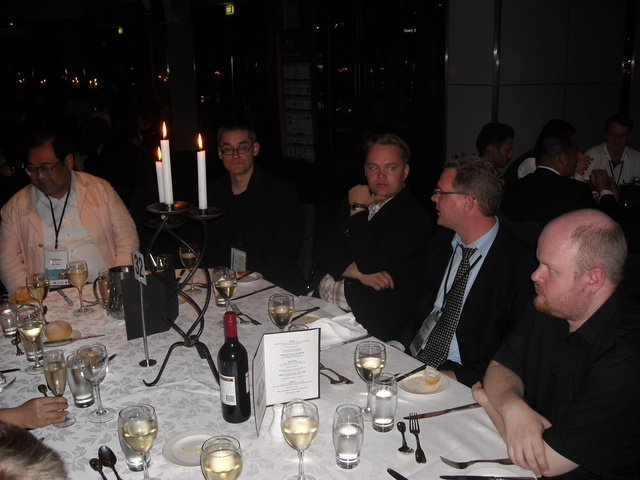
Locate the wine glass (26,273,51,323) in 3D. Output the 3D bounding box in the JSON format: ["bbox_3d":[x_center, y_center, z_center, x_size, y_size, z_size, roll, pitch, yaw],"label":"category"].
[{"bbox_3d":[-0.976,0.213,2.269,0.078,0.187,0.078,-1,14,0],"label":"wine glass"}]

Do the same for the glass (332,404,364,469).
[{"bbox_3d":[0.064,0.434,1.425,0.067,0.136,0.067,-1,14,0],"label":"glass"}]

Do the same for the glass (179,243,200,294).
[{"bbox_3d":[-0.515,0.117,2.594,0.080,0.190,0.080,0,16,0],"label":"glass"}]

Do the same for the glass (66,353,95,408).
[{"bbox_3d":[-0.626,0.373,1.710,0.067,0.136,0.067,-1,14,0],"label":"glass"}]

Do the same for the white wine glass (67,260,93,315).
[{"bbox_3d":[-0.888,0.179,2.404,0.078,0.187,0.078,-1,14,0],"label":"white wine glass"}]

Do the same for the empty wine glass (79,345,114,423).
[{"bbox_3d":[-0.582,0.378,1.700,0.079,0.190,0.079,0,16,0],"label":"empty wine glass"}]

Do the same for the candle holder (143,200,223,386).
[{"bbox_3d":[-0.377,0.148,1.865,0.255,0.535,0.255,0,16,0],"label":"candle holder"}]

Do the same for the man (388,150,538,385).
[{"bbox_3d":[0.401,0.407,2.083,0.800,1.345,0.580,-12,18,-39],"label":"man"}]

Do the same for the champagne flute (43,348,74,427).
[{"bbox_3d":[-0.647,0.369,1.615,0.057,0.188,0.057,-1,14,0],"label":"champagne flute"}]

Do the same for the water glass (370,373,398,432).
[{"bbox_3d":[0.163,0.415,1.643,0.071,0.137,0.071,0,16,0],"label":"water glass"}]

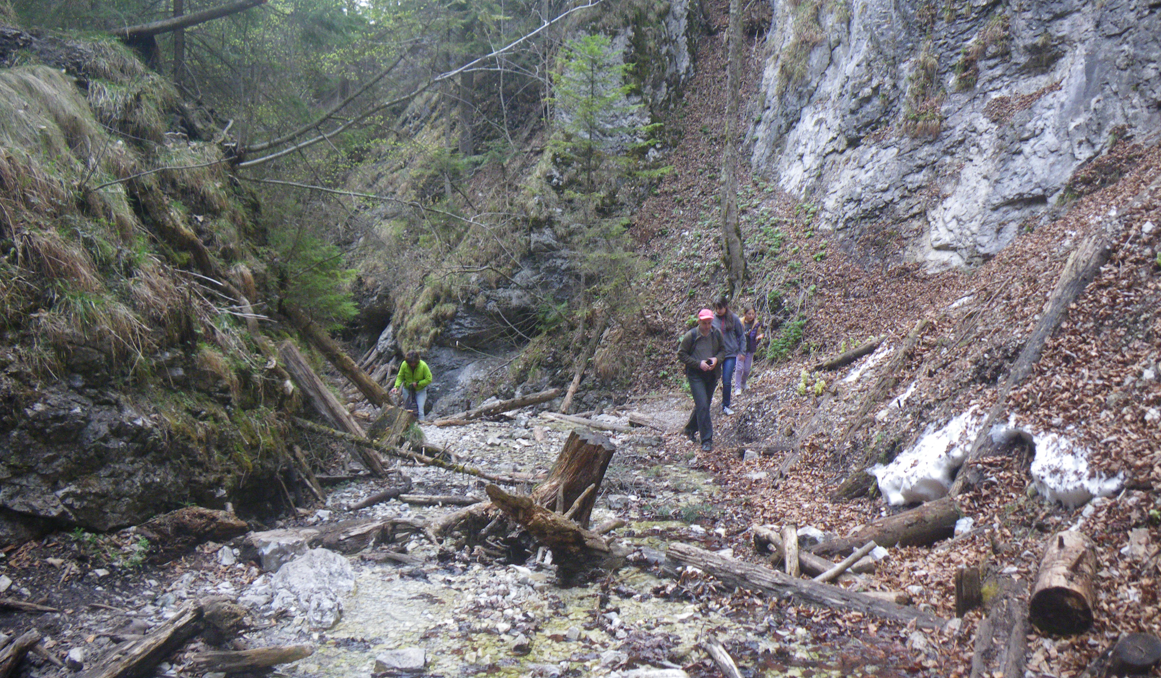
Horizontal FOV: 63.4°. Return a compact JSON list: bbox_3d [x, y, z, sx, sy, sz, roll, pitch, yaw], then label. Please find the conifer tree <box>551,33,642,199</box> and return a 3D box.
[{"bbox_3d":[0.330,-4.567,19.500,1.900,3.600,1.900,1,-1,0],"label":"conifer tree"}]

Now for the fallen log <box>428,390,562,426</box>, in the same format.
[{"bbox_3d":[-1.522,1.269,17.300,2.400,0.220,0.240,-11,0,-5],"label":"fallen log"}]

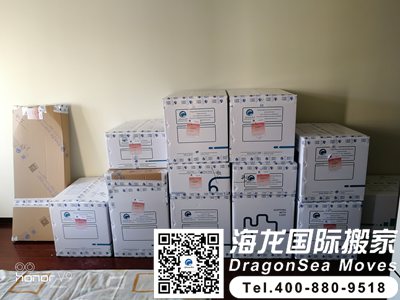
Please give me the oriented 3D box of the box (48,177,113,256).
[{"bbox_3d":[-0.912,0.549,2.710,0.450,0.465,0.585,-1,14,4],"label":"box"}]

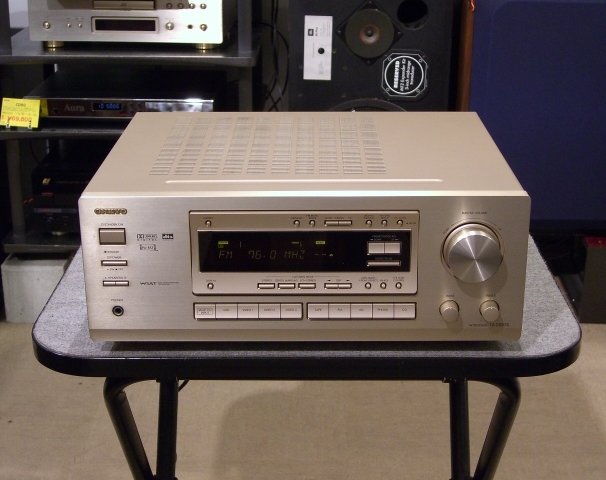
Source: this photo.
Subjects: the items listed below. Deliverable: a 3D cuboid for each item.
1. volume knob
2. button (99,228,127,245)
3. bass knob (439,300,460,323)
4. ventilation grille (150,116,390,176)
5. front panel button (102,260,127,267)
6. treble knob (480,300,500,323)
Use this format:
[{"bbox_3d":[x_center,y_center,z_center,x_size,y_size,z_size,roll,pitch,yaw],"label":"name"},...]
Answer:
[{"bbox_3d":[0.164,0.014,1.016,0.054,0.054,0.025,0,20,1],"label":"volume knob"},{"bbox_3d":[-0.185,-0.003,1.025,0.024,0.016,0.005,0,20,1],"label":"button"},{"bbox_3d":[0.146,0.071,1.044,0.017,0.017,0.015,0,20,1],"label":"bass knob"},{"bbox_3d":[-0.034,-0.109,1.195,0.244,0.004,0.252,0,20,1],"label":"ventilation grille"},{"bbox_3d":[-0.185,0.023,1.034,0.024,0.005,0.005,0,20,1],"label":"front panel button"},{"bbox_3d":[0.186,0.071,1.043,0.018,0.018,0.014,0,20,1],"label":"treble knob"}]

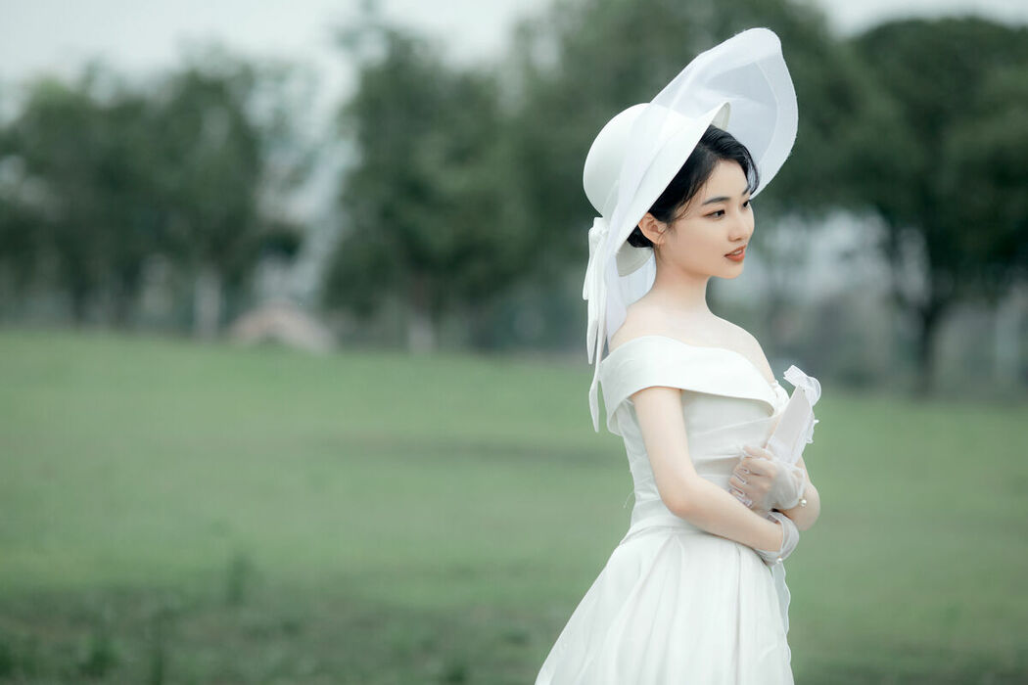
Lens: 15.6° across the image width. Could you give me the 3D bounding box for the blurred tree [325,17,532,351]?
[{"bbox_3d":[-1.374,-2.552,60.000,3.300,5.400,3.200,0,1,0],"label":"blurred tree"}]

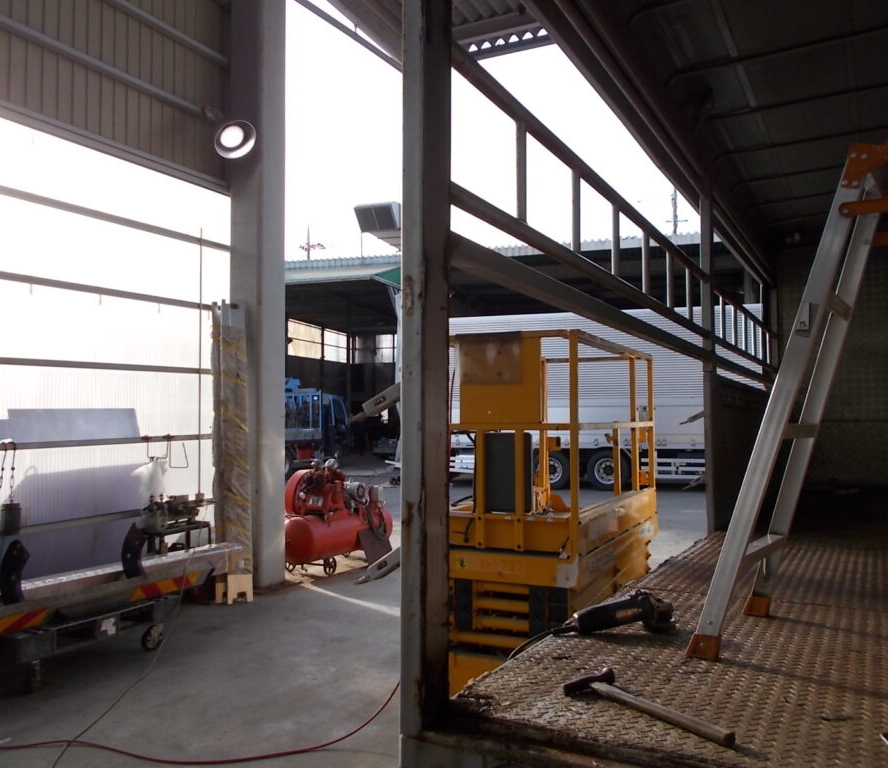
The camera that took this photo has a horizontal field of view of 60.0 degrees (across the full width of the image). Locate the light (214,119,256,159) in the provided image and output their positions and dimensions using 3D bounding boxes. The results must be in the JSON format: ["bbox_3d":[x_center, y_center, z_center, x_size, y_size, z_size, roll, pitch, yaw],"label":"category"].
[{"bbox_3d":[-1.858,-2.185,6.660,0.370,0.260,0.370,-28,-29,-17],"label":"light"}]

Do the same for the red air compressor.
[{"bbox_3d":[-1.145,1.358,8.211,0.600,1.150,1.560,-1,-2,30],"label":"red air compressor"}]

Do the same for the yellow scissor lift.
[{"bbox_3d":[0.716,0.795,4.807,0.840,2.065,1.800,-1,-2,27],"label":"yellow scissor lift"}]

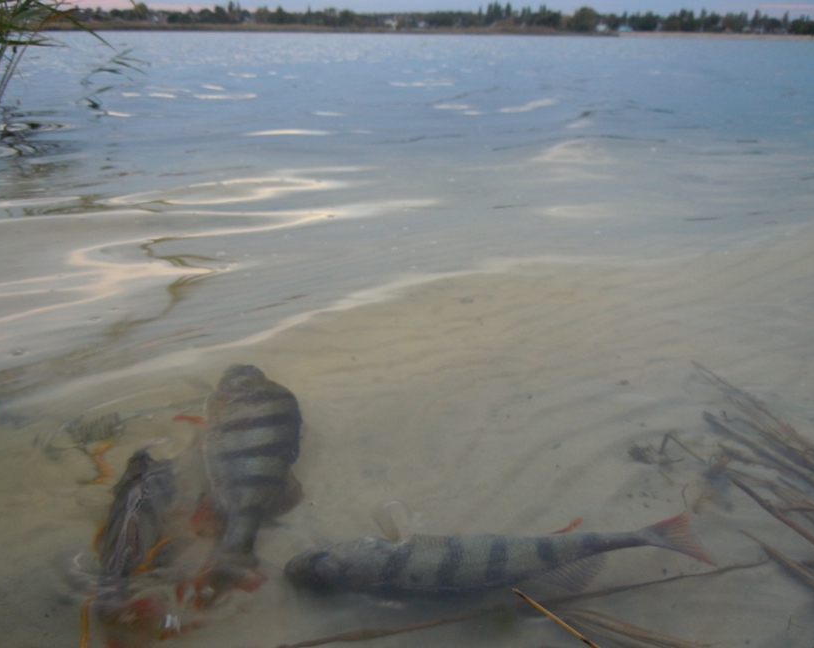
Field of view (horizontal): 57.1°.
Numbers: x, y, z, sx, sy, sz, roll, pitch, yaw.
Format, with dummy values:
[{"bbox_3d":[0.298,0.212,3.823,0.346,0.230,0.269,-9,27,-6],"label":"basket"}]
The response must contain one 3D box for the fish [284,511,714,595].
[{"bbox_3d":[0.058,0.137,0.446,0.256,0.034,0.053,-2,22,-6],"label":"fish"}]

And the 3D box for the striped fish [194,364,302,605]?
[{"bbox_3d":[-0.114,0.095,0.547,0.074,0.040,0.295,-3,22,-9],"label":"striped fish"}]

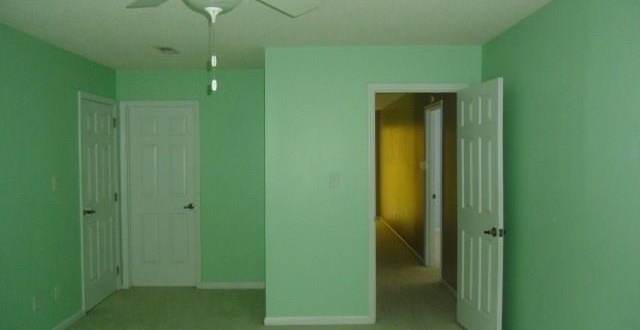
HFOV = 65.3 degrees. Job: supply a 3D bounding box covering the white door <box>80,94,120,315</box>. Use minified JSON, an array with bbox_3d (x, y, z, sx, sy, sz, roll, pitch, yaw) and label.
[{"bbox_3d":[-2.280,0.353,5.112,0.110,2.104,0.873,0,2,0],"label":"white door"}]

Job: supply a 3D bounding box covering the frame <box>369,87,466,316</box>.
[{"bbox_3d":[0.864,0.350,4.440,0.860,2.104,0.125,0,2,0],"label":"frame"}]

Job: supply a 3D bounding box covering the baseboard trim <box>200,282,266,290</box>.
[{"bbox_3d":[-0.934,1.345,5.574,0.800,0.078,0.018,0,2,0],"label":"baseboard trim"}]

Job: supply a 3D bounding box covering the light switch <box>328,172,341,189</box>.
[{"bbox_3d":[0.128,0.141,4.378,0.086,0.125,0.012,0,2,0],"label":"light switch"}]

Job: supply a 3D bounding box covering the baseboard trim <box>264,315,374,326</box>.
[{"bbox_3d":[-0.020,1.371,4.407,0.920,0.076,0.018,0,2,0],"label":"baseboard trim"}]

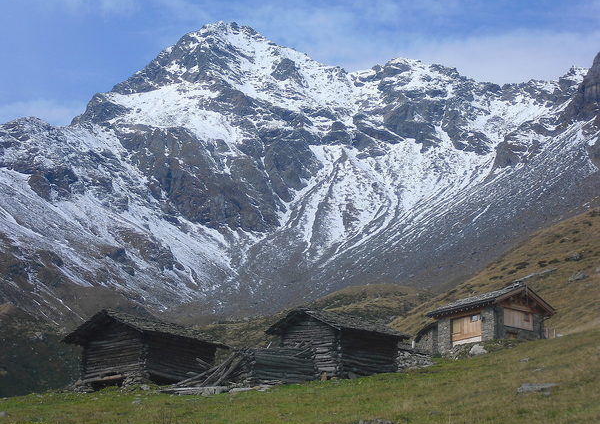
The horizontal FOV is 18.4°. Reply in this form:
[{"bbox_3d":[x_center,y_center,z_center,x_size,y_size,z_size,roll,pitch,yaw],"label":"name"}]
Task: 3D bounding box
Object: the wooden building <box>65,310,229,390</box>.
[{"bbox_3d":[-8.837,8.437,107.659,6.000,4.600,7.900,-8,-15,35],"label":"wooden building"}]

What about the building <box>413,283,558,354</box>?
[{"bbox_3d":[12.596,7.410,124.253,5.750,4.100,7.100,10,-15,-38],"label":"building"}]

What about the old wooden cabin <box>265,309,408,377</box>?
[{"bbox_3d":[2.238,8.264,109.315,5.400,4.200,7.000,-9,-15,36],"label":"old wooden cabin"}]

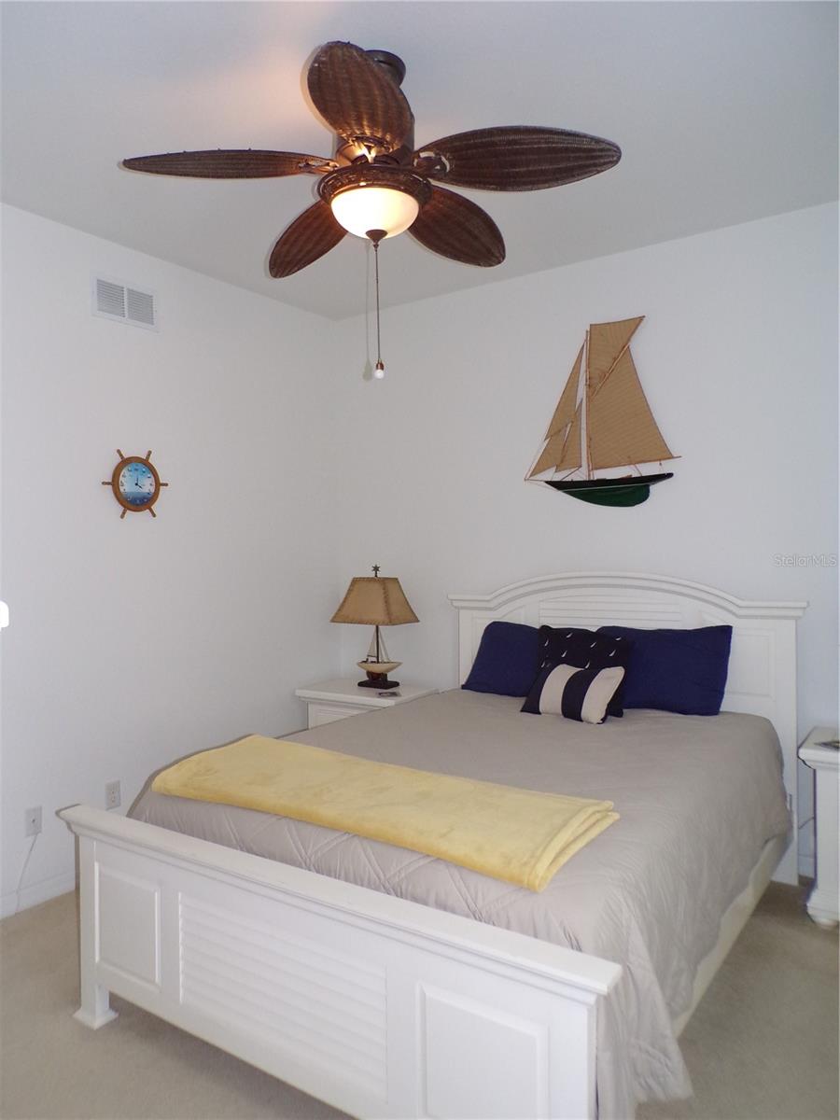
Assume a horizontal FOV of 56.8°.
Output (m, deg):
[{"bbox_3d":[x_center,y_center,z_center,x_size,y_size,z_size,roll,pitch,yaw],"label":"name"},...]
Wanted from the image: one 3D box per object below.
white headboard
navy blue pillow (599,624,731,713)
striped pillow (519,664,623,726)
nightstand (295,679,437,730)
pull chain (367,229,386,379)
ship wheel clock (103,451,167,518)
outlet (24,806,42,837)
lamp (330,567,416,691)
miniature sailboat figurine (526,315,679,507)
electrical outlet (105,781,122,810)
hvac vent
[{"bbox_3d":[0.875,0.690,3.604,1.660,1.265,0.115,0,1,35],"label":"white headboard"},{"bbox_3d":[1.020,0.457,3.331,0.595,0.390,0.180,0,-16,35],"label":"navy blue pillow"},{"bbox_3d":[0.636,0.545,3.197,0.385,0.260,0.135,0,-35,40],"label":"striped pillow"},{"bbox_3d":[-0.276,1.015,4.222,0.680,0.631,0.420,0,1,35],"label":"nightstand"},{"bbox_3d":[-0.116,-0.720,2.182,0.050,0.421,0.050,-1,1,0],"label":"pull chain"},{"bbox_3d":[-1.247,-0.331,3.452,0.040,0.303,0.338,0,1,35],"label":"ship wheel clock"},{"bbox_3d":[-1.523,1.037,3.070,0.010,0.112,0.070,0,1,35],"label":"outlet"},{"bbox_3d":[-0.235,0.361,4.268,0.415,0.670,0.275,0,1,35],"label":"lamp"},{"bbox_3d":[0.835,-0.670,3.642,0.765,0.857,0.070,0,1,35],"label":"miniature sailboat figurine"},{"bbox_3d":[-1.324,1.021,3.358,0.010,0.113,0.070,0,1,35],"label":"electrical outlet"},{"bbox_3d":[-1.291,-1.126,3.415,0.016,0.180,0.335,0,1,35],"label":"hvac vent"}]

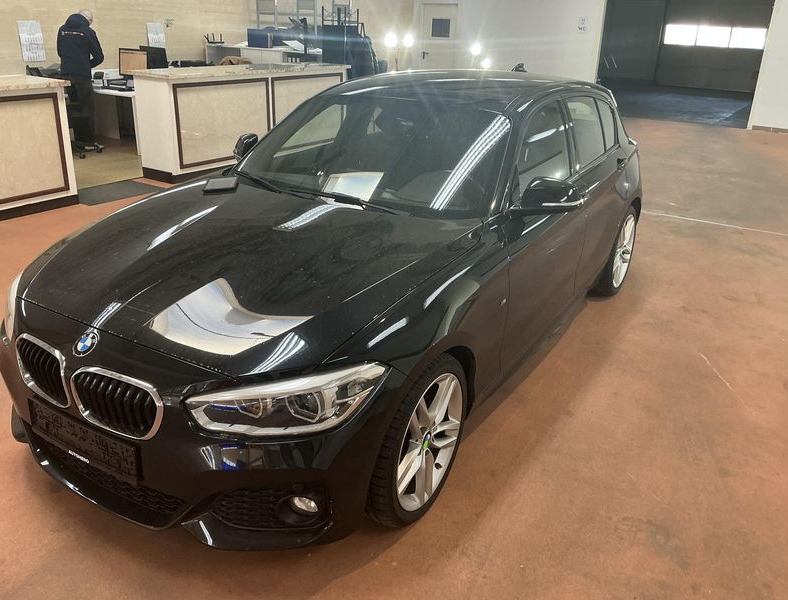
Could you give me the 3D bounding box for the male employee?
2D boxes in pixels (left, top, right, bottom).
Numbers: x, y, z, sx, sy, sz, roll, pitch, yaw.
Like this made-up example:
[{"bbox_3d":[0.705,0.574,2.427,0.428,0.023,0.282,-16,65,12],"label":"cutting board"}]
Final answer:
[{"bbox_3d":[-4.176,-2.957,8.702,0.600,1.740,0.480,5,23,6],"label":"male employee"}]

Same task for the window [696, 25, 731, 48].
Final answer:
[{"bbox_3d":[10.865,-8.944,21.974,1.027,0.636,0.080,15,26,27],"label":"window"}]

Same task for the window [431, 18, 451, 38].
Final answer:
[{"bbox_3d":[1.119,-6.501,15.477,0.534,0.437,0.050,15,26,29],"label":"window"}]

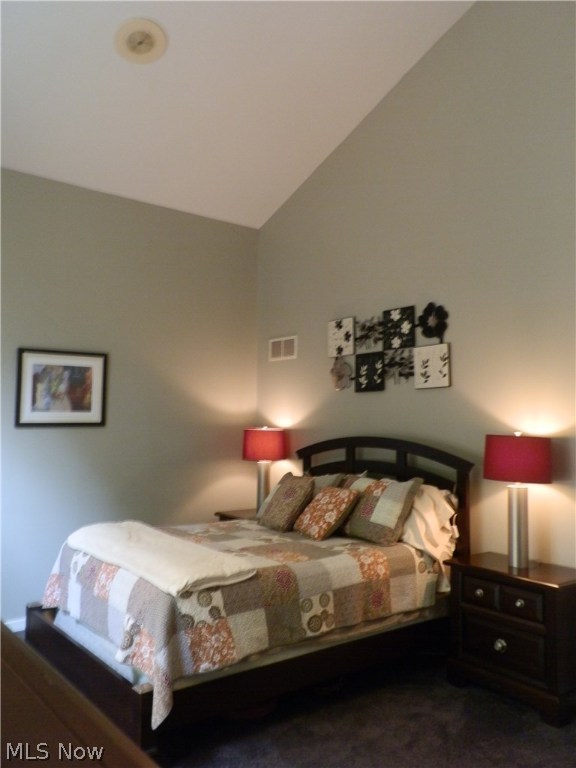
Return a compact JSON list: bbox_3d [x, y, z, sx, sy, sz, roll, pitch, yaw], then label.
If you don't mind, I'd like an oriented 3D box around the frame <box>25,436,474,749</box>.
[{"bbox_3d":[-0.226,1.043,4.008,2.235,1.398,1.760,3,-5,-37],"label":"frame"}]

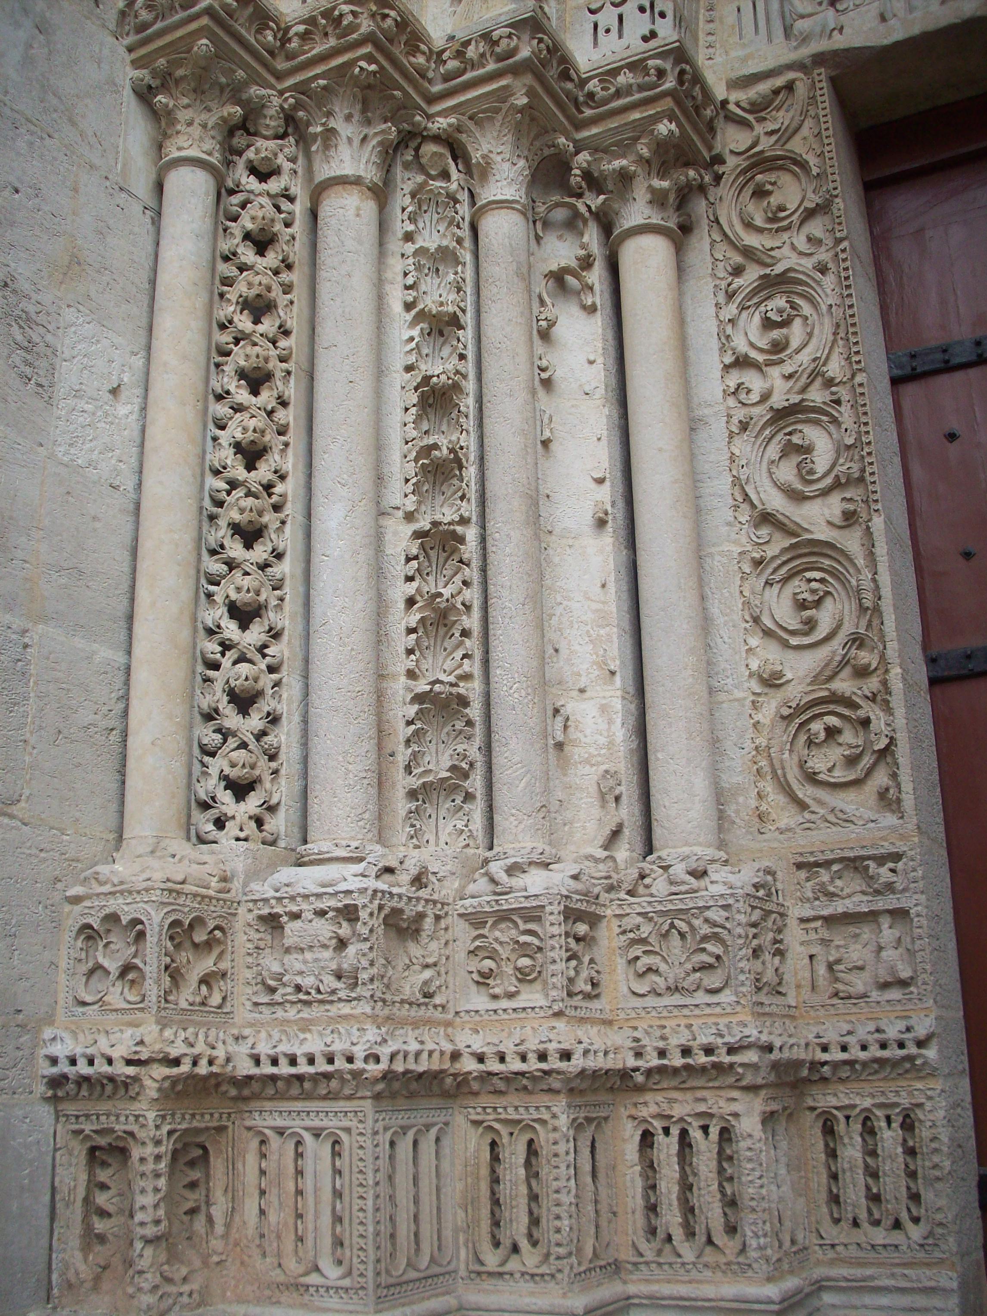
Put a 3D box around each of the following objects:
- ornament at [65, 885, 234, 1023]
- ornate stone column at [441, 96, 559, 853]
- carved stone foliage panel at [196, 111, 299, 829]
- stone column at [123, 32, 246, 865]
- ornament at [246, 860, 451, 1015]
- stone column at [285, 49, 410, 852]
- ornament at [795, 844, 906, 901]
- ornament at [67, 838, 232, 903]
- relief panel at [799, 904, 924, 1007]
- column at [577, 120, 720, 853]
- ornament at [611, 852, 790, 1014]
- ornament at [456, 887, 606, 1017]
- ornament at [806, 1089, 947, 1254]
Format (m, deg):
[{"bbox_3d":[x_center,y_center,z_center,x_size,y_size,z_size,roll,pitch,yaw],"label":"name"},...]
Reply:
[{"bbox_3d":[-0.776,0.680,3.166,0.276,0.276,0.276,-11,-20,27],"label":"ornament"},{"bbox_3d":[0.048,-0.507,3.881,0.279,2.139,0.279,-11,-20,27],"label":"ornate stone column"},{"bbox_3d":[-0.643,-0.560,3.680,0.208,2.078,0.102,4,-18,-16],"label":"carved stone foliage panel"},{"bbox_3d":[-0.806,-0.586,3.579,0.230,2.134,0.230,-11,-20,27],"label":"stone column"},{"bbox_3d":[-0.341,0.675,3.340,0.364,0.360,0.333,-11,-20,27],"label":"ornament"},{"bbox_3d":[-0.396,-0.526,3.746,0.272,2.183,0.272,-11,-20,27],"label":"stone column"},{"bbox_3d":[0.914,0.550,3.583,0.285,0.135,0.064,-11,-20,27],"label":"ornament"},{"bbox_3d":[-0.782,0.500,3.229,0.285,0.123,0.285,-11,-20,27],"label":"ornament"},{"bbox_3d":[0.918,0.751,3.537,0.306,0.252,0.082,-11,-20,27],"label":"relief panel"},{"bbox_3d":[0.464,-0.513,3.886,0.238,2.099,0.238,-11,-20,27],"label":"column"},{"bbox_3d":[0.522,0.703,3.538,0.355,0.384,0.354,-11,-20,27],"label":"ornament"},{"bbox_3d":[0.092,0.735,3.425,0.303,0.282,0.252,-11,-20,27],"label":"ornament"},{"bbox_3d":[0.914,1.221,3.359,0.320,0.371,0.082,-11,-20,27],"label":"ornament"}]

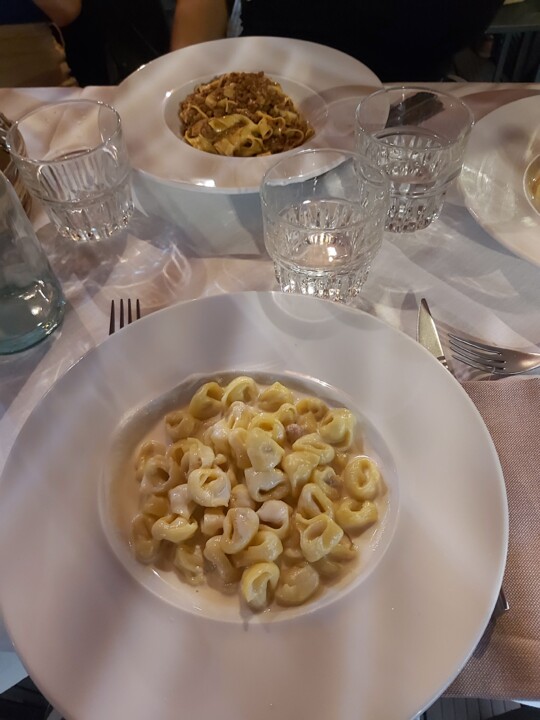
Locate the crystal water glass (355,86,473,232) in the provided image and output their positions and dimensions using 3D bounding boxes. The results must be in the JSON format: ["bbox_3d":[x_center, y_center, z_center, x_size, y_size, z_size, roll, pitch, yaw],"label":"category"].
[{"bbox_3d":[0.113,-0.164,0.452,0.088,0.083,0.088,-4,54,0],"label":"crystal water glass"}]

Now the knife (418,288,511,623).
[{"bbox_3d":[0.119,0.043,0.345,0.021,0.012,0.217,-2,54,1],"label":"knife"}]

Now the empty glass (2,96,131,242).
[{"bbox_3d":[-0.163,-0.159,0.464,0.088,0.083,0.088,-4,54,0],"label":"empty glass"}]

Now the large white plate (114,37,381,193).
[{"bbox_3d":[-0.024,-0.231,0.532,0.269,0.043,0.269,-2,54,2],"label":"large white plate"}]

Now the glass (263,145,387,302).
[{"bbox_3d":[0.038,-0.095,0.406,0.088,0.083,0.088,-4,54,0],"label":"glass"}]

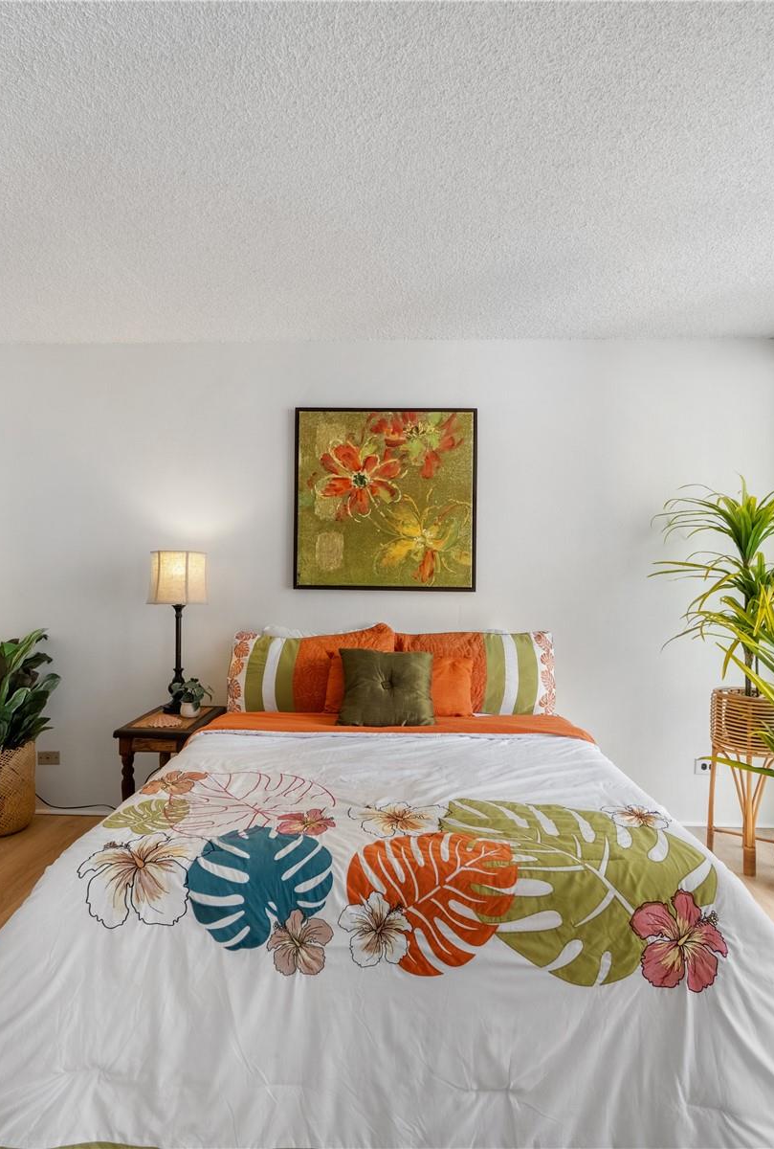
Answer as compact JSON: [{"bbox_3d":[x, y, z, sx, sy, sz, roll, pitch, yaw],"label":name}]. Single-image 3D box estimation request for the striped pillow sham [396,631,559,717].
[{"bbox_3d":[0.412,0.447,2.881,0.750,0.450,0.180,0,-28,1],"label":"striped pillow sham"}]

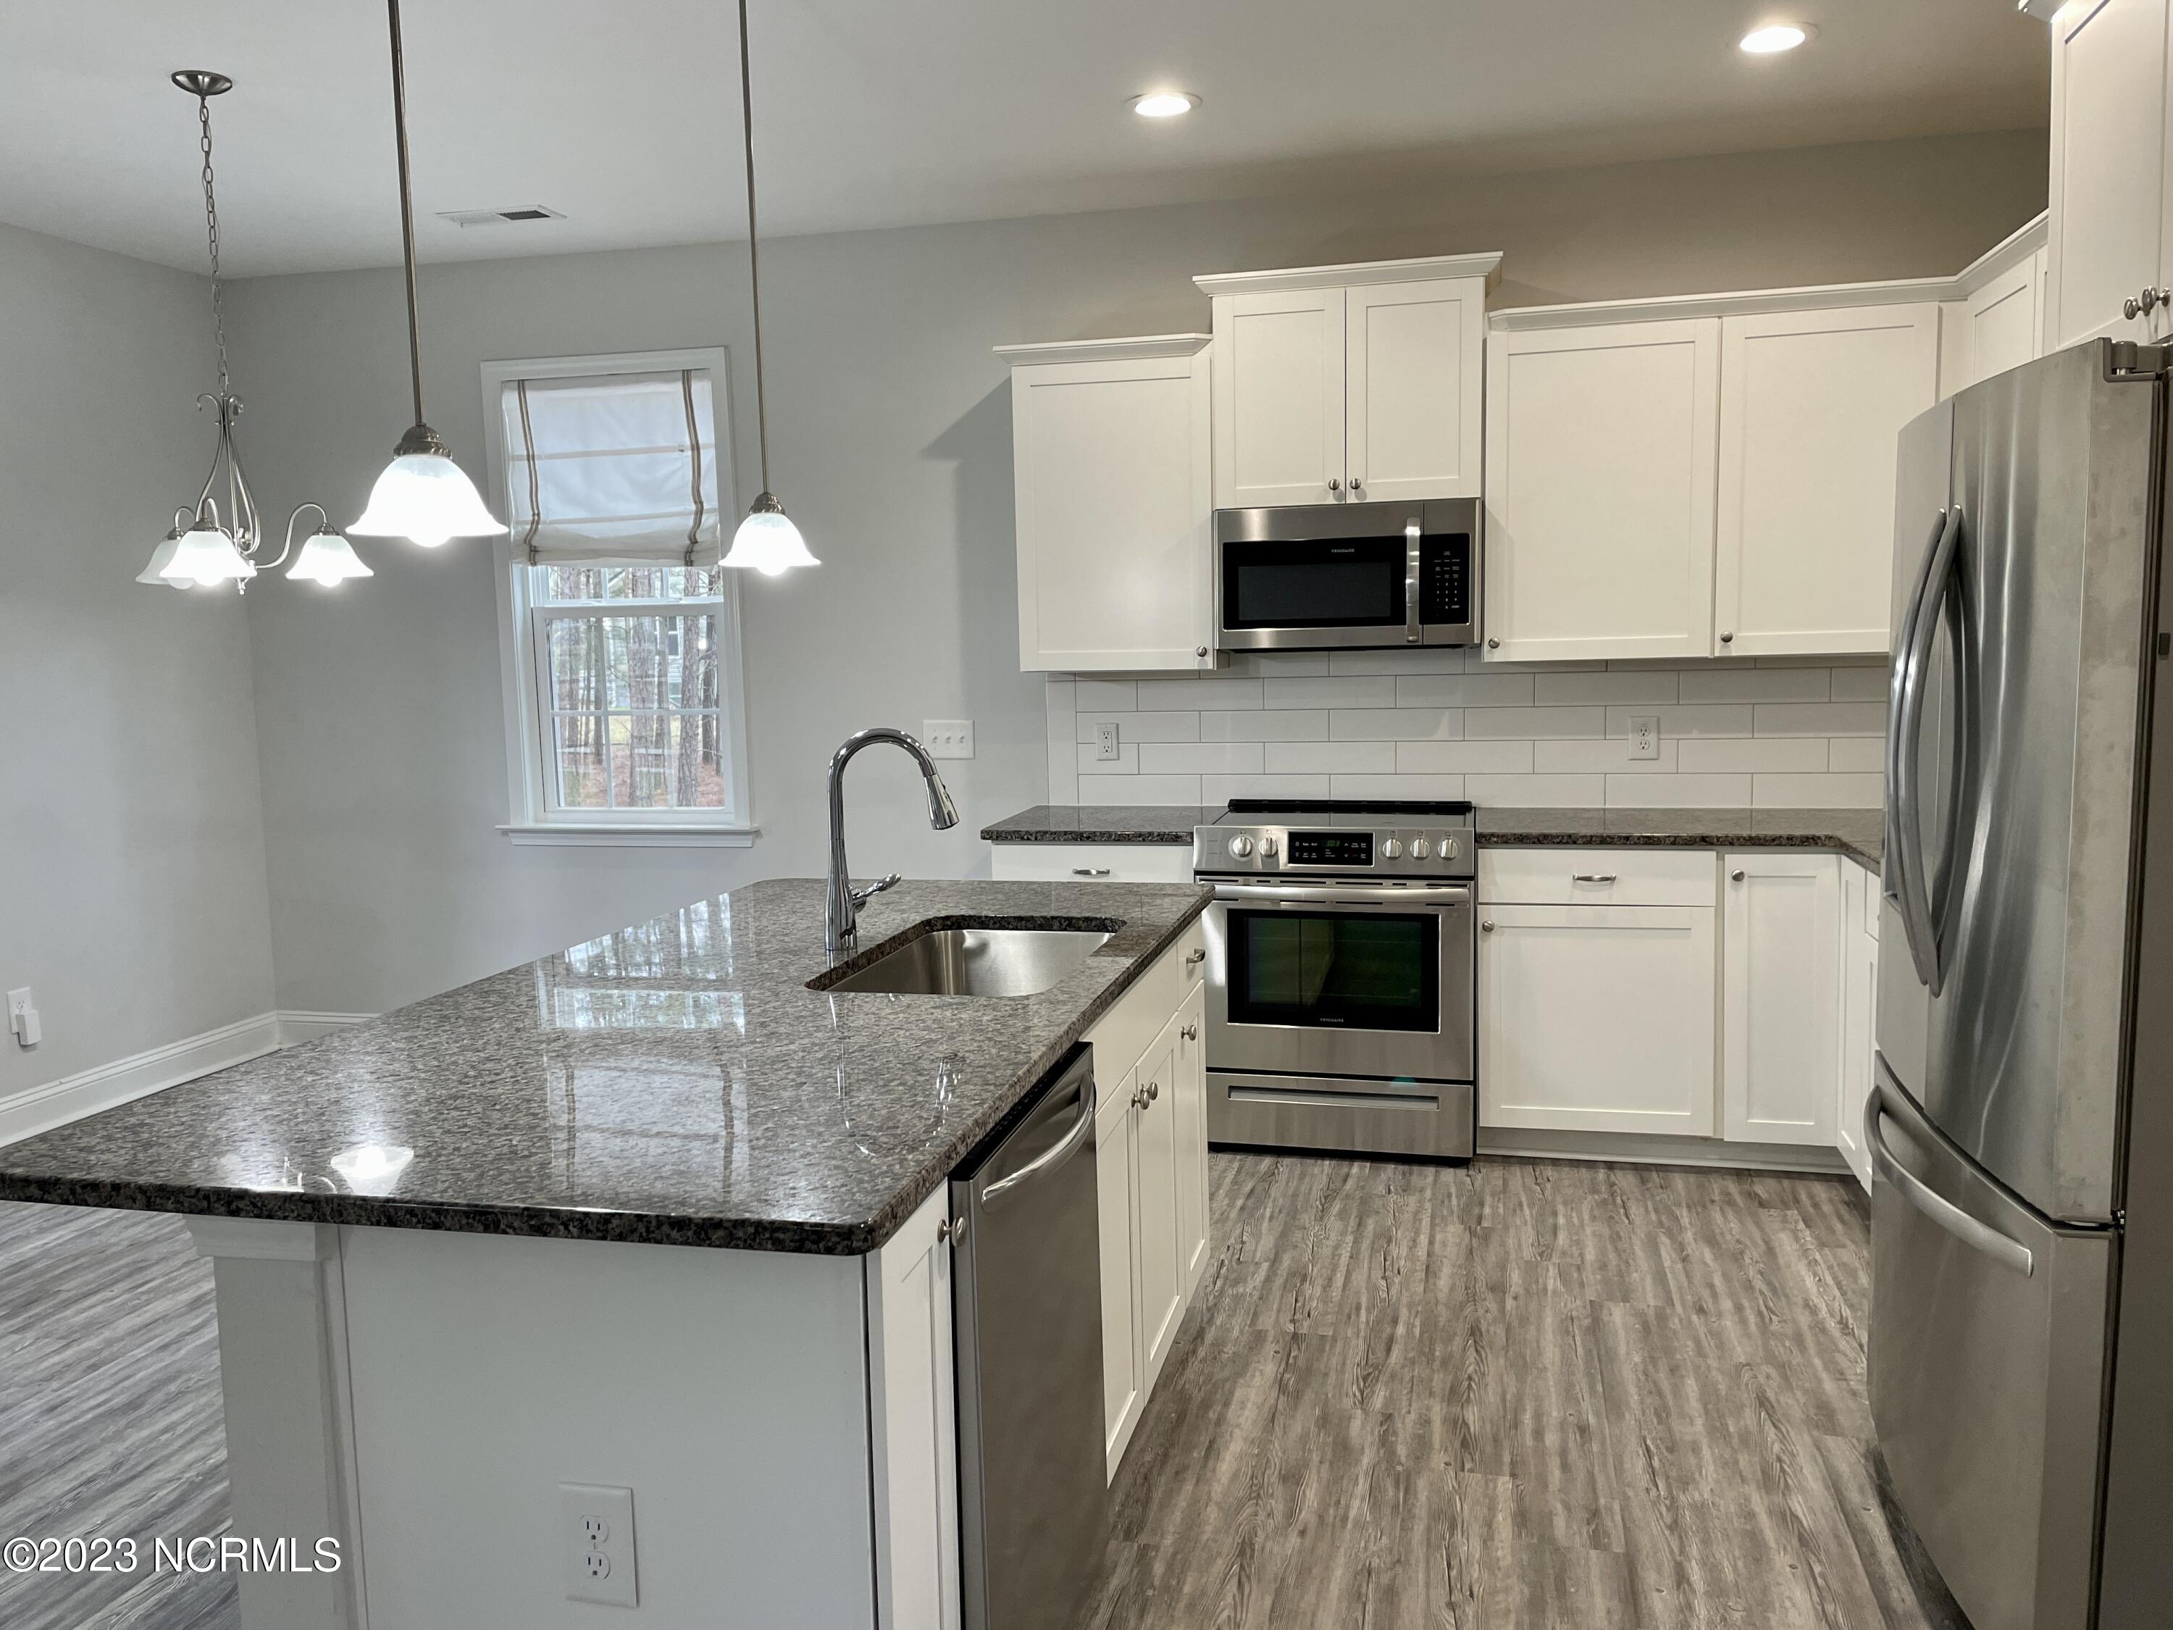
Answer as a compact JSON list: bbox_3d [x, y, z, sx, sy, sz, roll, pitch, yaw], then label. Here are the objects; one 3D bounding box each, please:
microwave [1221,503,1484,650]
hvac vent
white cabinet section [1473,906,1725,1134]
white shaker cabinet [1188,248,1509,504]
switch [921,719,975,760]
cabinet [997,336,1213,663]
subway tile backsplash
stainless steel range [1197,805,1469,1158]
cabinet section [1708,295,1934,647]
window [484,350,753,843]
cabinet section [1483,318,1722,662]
[{"bbox_3d":[0.779,-0.693,4.807,0.754,0.412,0.400,0,7,14],"label":"microwave"},{"bbox_3d":[-1.800,-1.841,5.021,0.357,0.024,0.160,0,7,14],"label":"hvac vent"},{"bbox_3d":[1.427,0.518,4.621,0.604,0.614,0.522,0,7,14],"label":"white cabinet section"},{"bbox_3d":[0.773,-1.225,4.761,0.850,0.650,0.370,0,7,14],"label":"white shaker cabinet"},{"bbox_3d":[-0.448,-0.245,5.371,0.167,0.126,0.014,0,7,14],"label":"switch"},{"bbox_3d":[0.099,-0.924,4.970,0.640,0.961,0.365,0,7,14],"label":"cabinet"},{"bbox_3d":[1.239,-0.261,4.942,2.822,0.481,0.014,0,7,14],"label":"subway tile backsplash"},{"bbox_3d":[0.753,0.463,4.779,0.759,0.942,0.690,0,7,14],"label":"stainless steel range"},{"bbox_3d":[2.013,-0.899,4.509,0.535,0.905,0.331,0,7,14],"label":"cabinet section"},{"bbox_3d":[-1.612,-0.722,5.624,0.983,1.672,0.105,0,7,14],"label":"window"},{"bbox_3d":[1.454,-0.901,4.652,0.611,0.905,0.331,0,7,14],"label":"cabinet section"}]

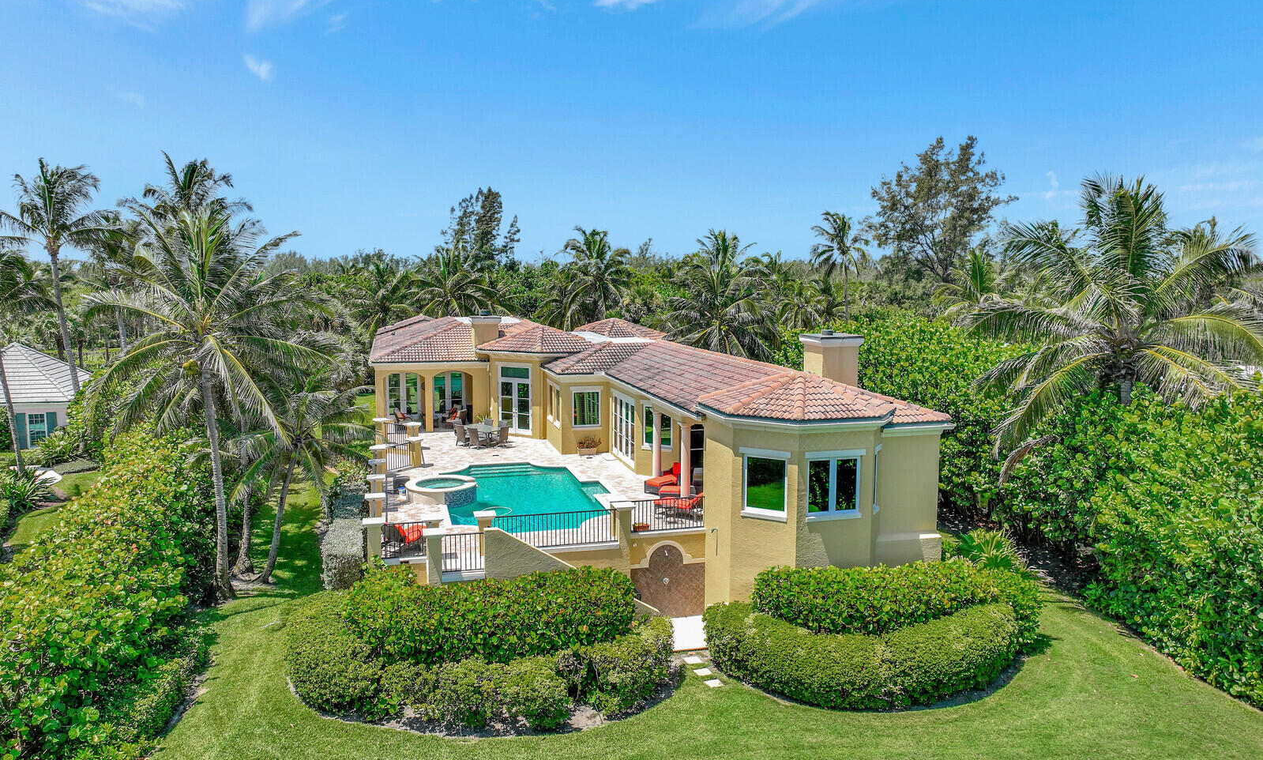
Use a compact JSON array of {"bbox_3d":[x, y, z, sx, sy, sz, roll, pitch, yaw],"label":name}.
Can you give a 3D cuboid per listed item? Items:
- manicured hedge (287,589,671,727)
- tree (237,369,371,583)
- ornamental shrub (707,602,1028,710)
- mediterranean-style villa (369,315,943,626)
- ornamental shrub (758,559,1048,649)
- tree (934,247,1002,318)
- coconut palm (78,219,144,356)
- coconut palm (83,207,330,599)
[{"bbox_3d":[-4.102,6.809,21.425,9.900,1.150,4.700,2,7,11],"label":"manicured hedge"},{"bbox_3d":[-10.344,3.102,28.030,4.350,6.940,4.350,0,7,0],"label":"tree"},{"bbox_3d":[6.148,6.841,22.083,8.300,1.070,4.200,0,7,0],"label":"ornamental shrub"},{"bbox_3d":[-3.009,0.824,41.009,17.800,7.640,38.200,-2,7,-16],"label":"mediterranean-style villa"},{"bbox_3d":[7.050,6.028,23.914,7.200,1.500,3.000,-1,7,-8],"label":"ornamental shrub"},{"bbox_3d":[24.619,-3.934,62.990,6.600,11.040,6.600,0,7,0],"label":"tree"},{"bbox_3d":[-43.021,-6.746,73.728,6.600,13.410,6.600,0,7,0],"label":"coconut palm"},{"bbox_3d":[-12.560,0.793,26.496,7.500,11.850,7.500,0,7,0],"label":"coconut palm"}]

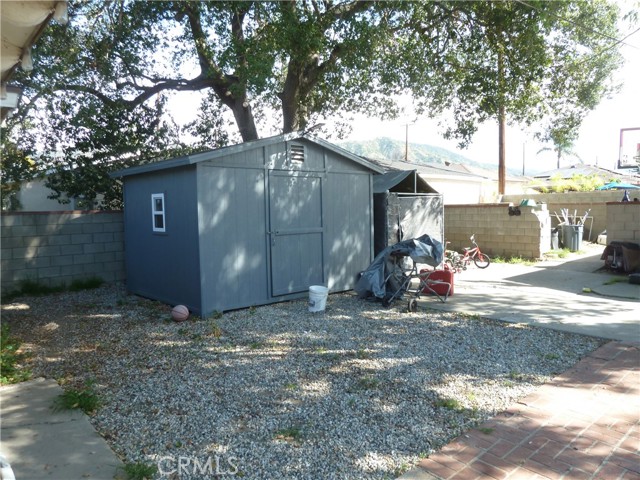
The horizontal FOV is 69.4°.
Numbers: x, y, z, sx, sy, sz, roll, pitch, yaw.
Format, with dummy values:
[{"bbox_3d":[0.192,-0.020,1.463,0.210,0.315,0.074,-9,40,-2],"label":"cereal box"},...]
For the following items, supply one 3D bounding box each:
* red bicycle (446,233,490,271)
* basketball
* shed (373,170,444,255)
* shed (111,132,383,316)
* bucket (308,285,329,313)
[{"bbox_3d":[3.707,0.299,11.500,1.030,0.840,0.480,-1,4,-5],"label":"red bicycle"},{"bbox_3d":[-1.979,1.048,6.570,0.240,0.240,0.240,-4,5,-41],"label":"basketball"},{"bbox_3d":[1.428,-0.414,11.179,2.050,2.360,2.300,-4,5,-41],"label":"shed"},{"bbox_3d":[-1.362,-0.431,8.990,4.074,2.810,3.354,-4,5,-41],"label":"shed"},{"bbox_3d":[-0.026,0.911,7.170,0.300,0.370,0.300,-1,4,0],"label":"bucket"}]

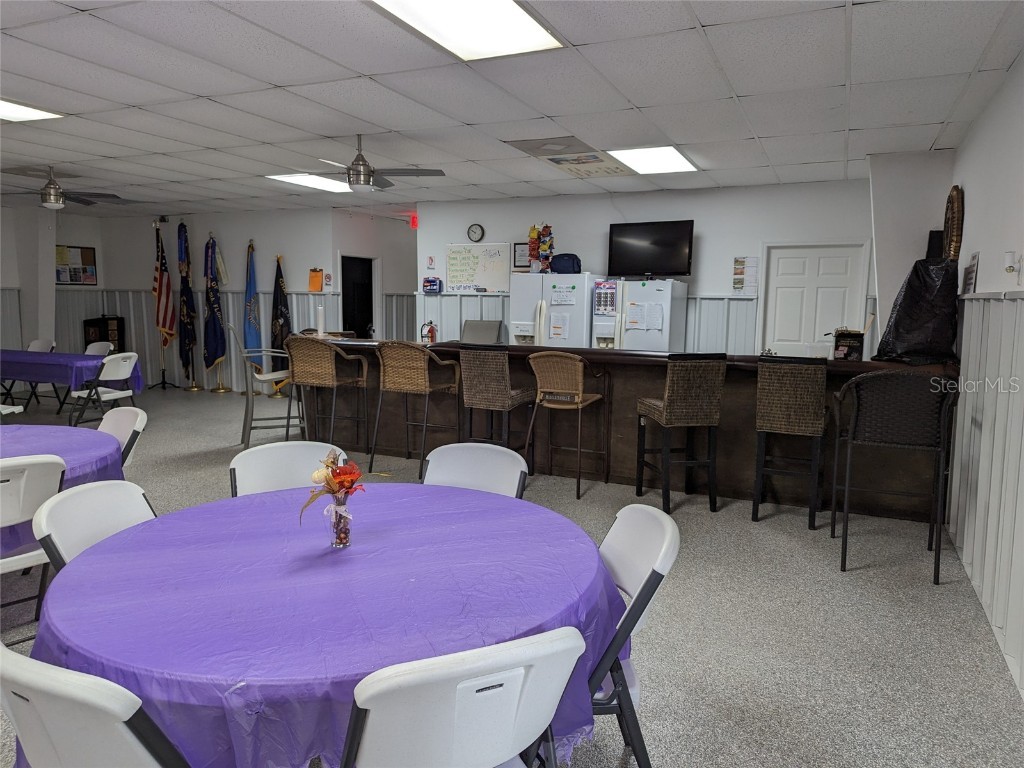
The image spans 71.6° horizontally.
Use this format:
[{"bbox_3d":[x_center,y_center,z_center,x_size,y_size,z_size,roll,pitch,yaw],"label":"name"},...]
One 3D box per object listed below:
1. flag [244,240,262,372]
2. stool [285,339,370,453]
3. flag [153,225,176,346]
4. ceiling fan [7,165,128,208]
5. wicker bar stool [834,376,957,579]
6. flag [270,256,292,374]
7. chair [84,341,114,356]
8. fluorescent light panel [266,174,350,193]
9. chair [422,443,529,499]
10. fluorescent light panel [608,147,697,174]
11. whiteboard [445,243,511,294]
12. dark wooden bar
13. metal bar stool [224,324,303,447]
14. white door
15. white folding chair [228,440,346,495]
[{"bbox_3d":[-3.723,-1.097,10.227,0.220,1.906,0.170,4,8,24],"label":"flag"},{"bbox_3d":[-1.625,0.125,6.277,0.560,1.100,0.610,3,7,19],"label":"stool"},{"bbox_3d":[-5.337,-1.485,10.905,0.300,1.918,0.210,4,8,24],"label":"flag"},{"bbox_3d":[-4.515,-1.921,6.978,1.300,0.420,1.300,4,8,24],"label":"ceiling fan"},{"bbox_3d":[2.115,0.450,3.995,0.600,1.122,0.640,4,8,22],"label":"wicker bar stool"},{"bbox_3d":[-3.257,-0.900,10.035,0.270,1.832,0.190,4,8,24],"label":"flag"},{"bbox_3d":[-5.058,-0.051,8.371,0.470,0.850,0.530,4,8,24],"label":"chair"},{"bbox_3d":[-2.053,-2.212,7.795,0.580,0.070,1.200,4,8,24],"label":"fluorescent light panel"},{"bbox_3d":[-0.242,0.707,2.815,0.470,0.840,0.520,3,7,18],"label":"chair"},{"bbox_3d":[1.264,-1.985,6.290,0.580,0.070,1.200,4,8,24],"label":"fluorescent light panel"},{"bbox_3d":[-0.443,-1.456,8.917,0.905,0.605,0.030,4,8,24],"label":"whiteboard"},{"bbox_3d":[0.450,0.233,5.817,5.400,1.067,0.720,4,8,24],"label":"dark wooden bar"},{"bbox_3d":[-2.326,0.016,6.765,0.680,1.180,0.570,-3,8,-26],"label":"metal bar stool"},{"bbox_3d":[3.116,-0.436,7.481,0.980,2.057,0.100,4,8,24],"label":"white door"},{"bbox_3d":[-0.850,0.680,2.816,0.470,0.850,0.530,-2,7,-23],"label":"white folding chair"}]

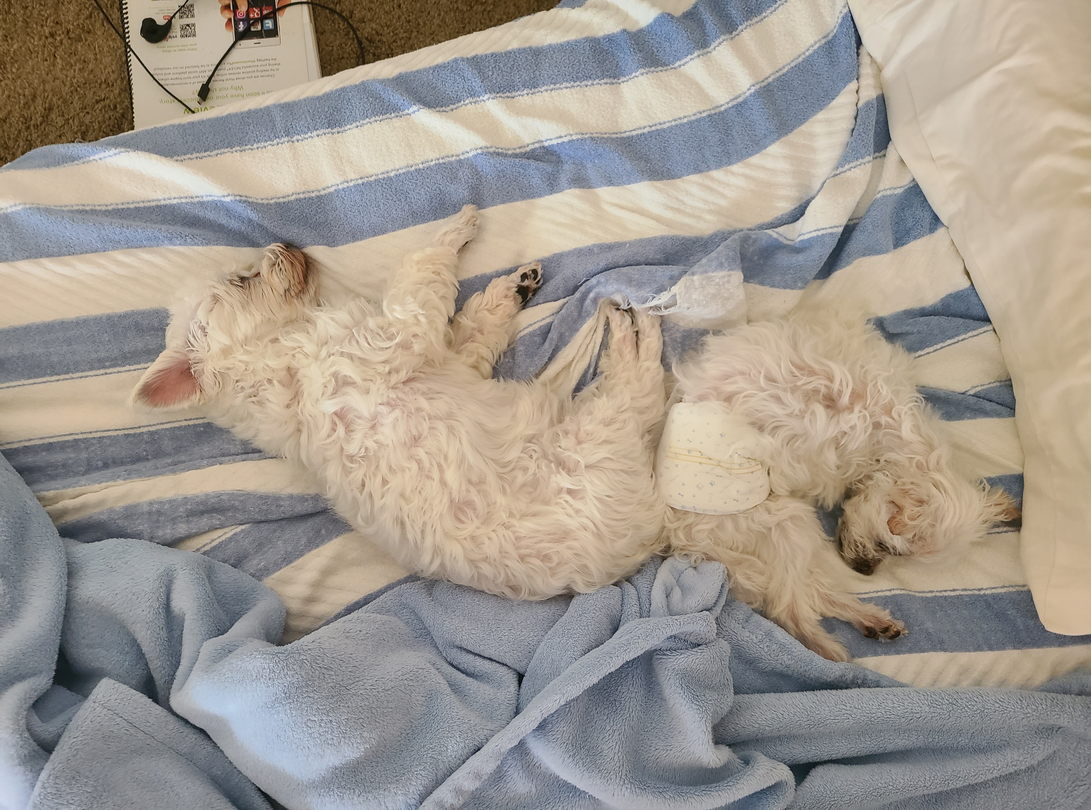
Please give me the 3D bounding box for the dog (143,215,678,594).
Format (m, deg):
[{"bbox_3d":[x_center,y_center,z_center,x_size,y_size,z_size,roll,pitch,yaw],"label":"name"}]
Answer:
[{"bbox_3d":[-0.107,-0.022,0.800,0.545,0.175,0.335,25,87,1],"label":"dog"}]

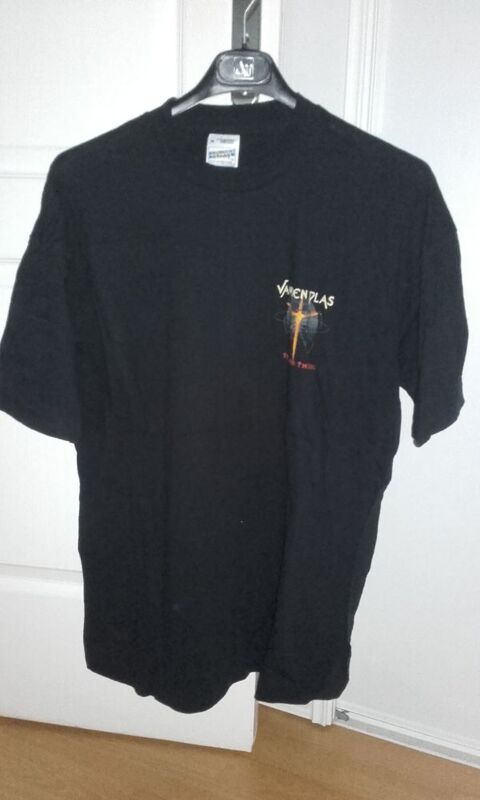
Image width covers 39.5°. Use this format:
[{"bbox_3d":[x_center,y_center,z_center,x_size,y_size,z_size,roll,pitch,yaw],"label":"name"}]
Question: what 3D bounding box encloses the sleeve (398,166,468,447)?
[{"bbox_3d":[0.231,-0.114,0.803,0.095,0.325,0.140,3,13,4],"label":"sleeve"}]

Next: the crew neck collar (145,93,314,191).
[{"bbox_3d":[-0.012,-0.293,0.749,0.188,0.108,0.090,3,13,4],"label":"crew neck collar"}]

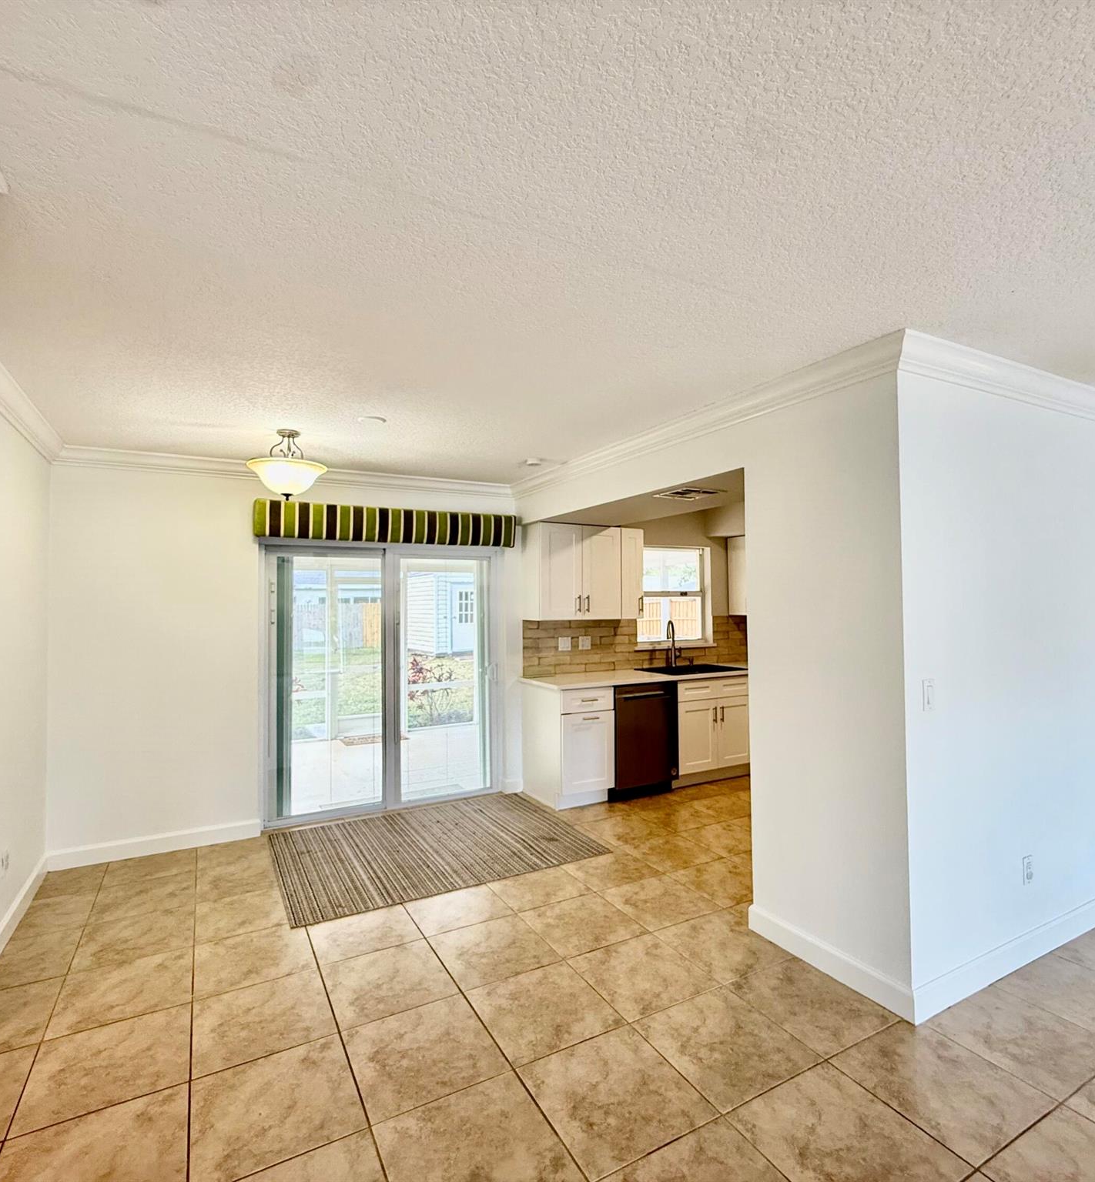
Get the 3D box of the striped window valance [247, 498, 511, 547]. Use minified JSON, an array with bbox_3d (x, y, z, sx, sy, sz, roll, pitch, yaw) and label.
[{"bbox_3d":[-1.089,-0.462,4.570,1.853,0.242,0.146,0,-1,-29],"label":"striped window valance"}]

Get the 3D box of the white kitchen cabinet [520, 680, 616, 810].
[{"bbox_3d":[0.160,1.166,4.962,0.465,0.891,0.614,0,-1,-29],"label":"white kitchen cabinet"}]

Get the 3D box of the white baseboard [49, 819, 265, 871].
[{"bbox_3d":[-2.358,1.550,3.907,1.120,0.104,0.017,0,-1,-29],"label":"white baseboard"}]

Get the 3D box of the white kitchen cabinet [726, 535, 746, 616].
[{"bbox_3d":[2.087,-0.141,6.221,0.572,0.759,0.316,0,-1,-29],"label":"white kitchen cabinet"}]

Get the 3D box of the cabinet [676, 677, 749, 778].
[{"bbox_3d":[1.274,1.135,5.573,0.838,0.808,0.614,0,-1,-29],"label":"cabinet"}]

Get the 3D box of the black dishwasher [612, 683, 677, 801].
[{"bbox_3d":[0.644,1.167,5.189,0.618,0.876,0.596,0,-1,-29],"label":"black dishwasher"}]

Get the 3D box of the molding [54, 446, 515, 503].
[{"bbox_3d":[-1.547,-0.785,4.383,2.987,0.095,0.084,0,-1,-29],"label":"molding"}]

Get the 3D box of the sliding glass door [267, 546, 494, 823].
[{"bbox_3d":[-1.164,0.612,4.731,1.742,1.993,0.106,0,-1,-29],"label":"sliding glass door"}]

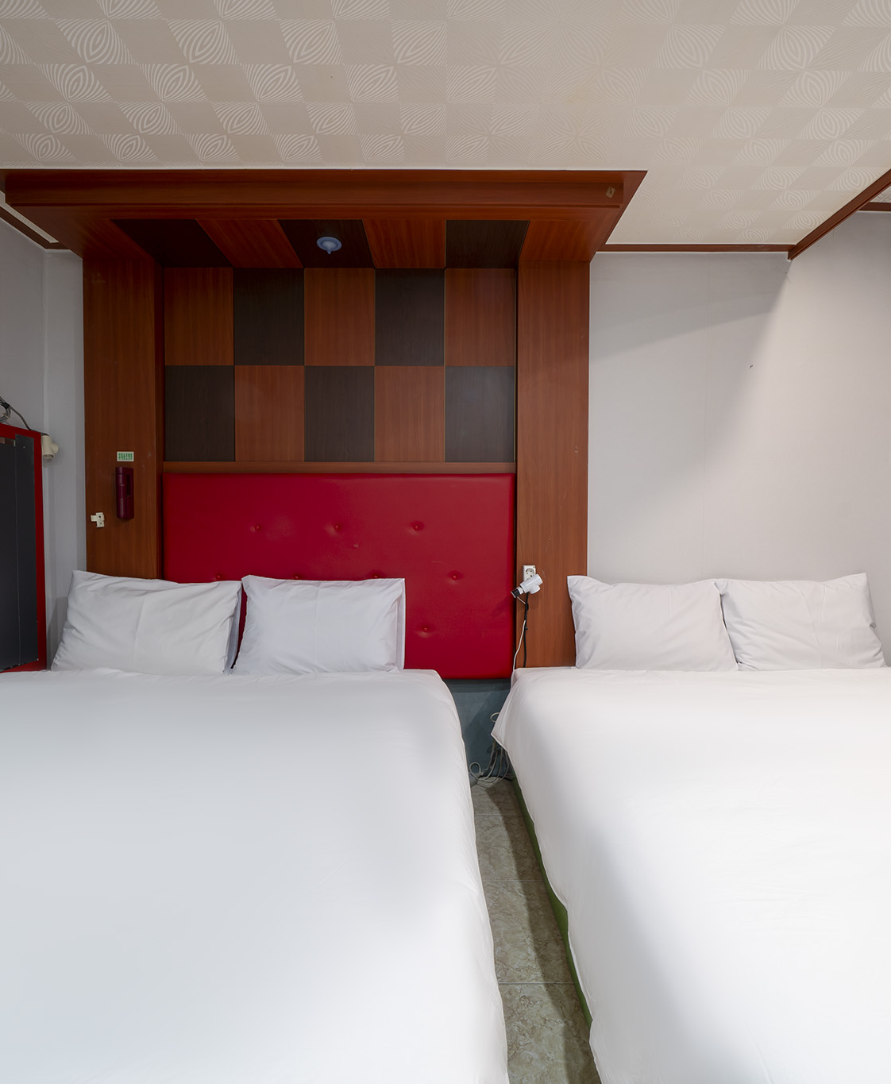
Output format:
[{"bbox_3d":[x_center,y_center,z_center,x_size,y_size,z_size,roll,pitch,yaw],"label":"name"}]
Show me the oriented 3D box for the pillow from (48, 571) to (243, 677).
[{"bbox_3d":[-1.196,0.329,2.175,0.690,0.420,0.160,0,-13,0],"label":"pillow"}]

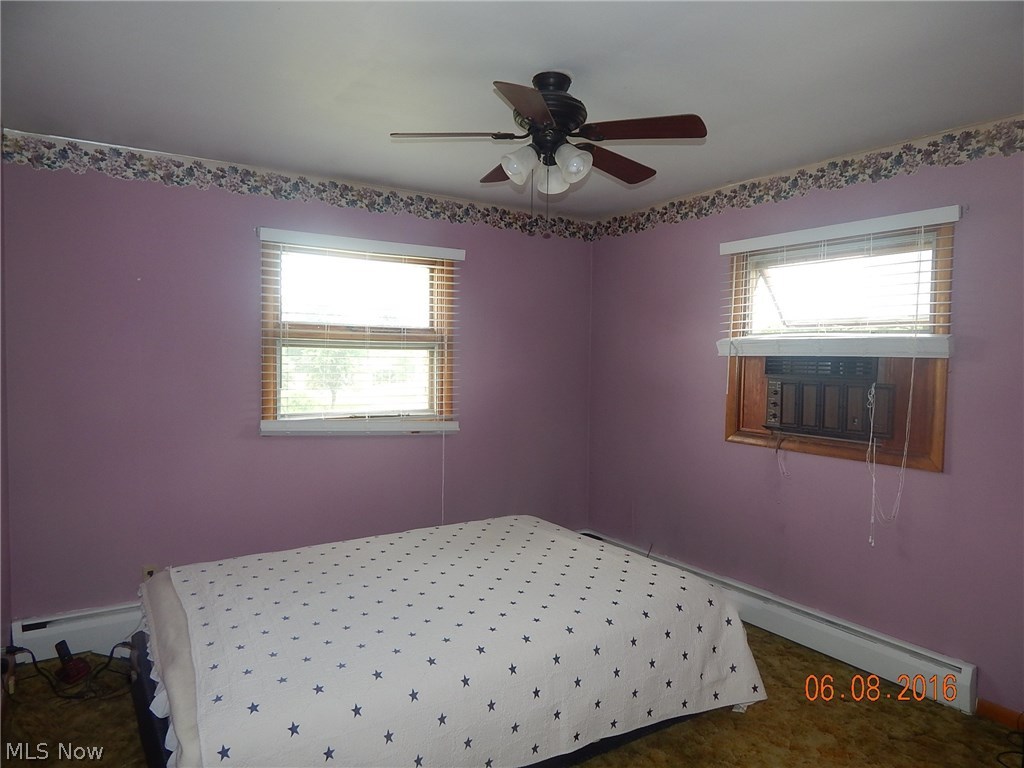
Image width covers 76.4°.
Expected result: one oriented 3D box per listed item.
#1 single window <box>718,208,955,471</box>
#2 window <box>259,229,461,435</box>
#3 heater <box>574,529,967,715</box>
[{"bbox_3d":[1.548,-0.209,3.275,0.100,1.116,1.130,-1,3,-34],"label":"single window"},{"bbox_3d":[-0.831,-0.276,3.761,1.163,1.083,0.100,-1,3,-34],"label":"window"},{"bbox_3d":[1.221,1.221,3.776,0.070,0.189,2.548,-1,3,-33],"label":"heater"}]

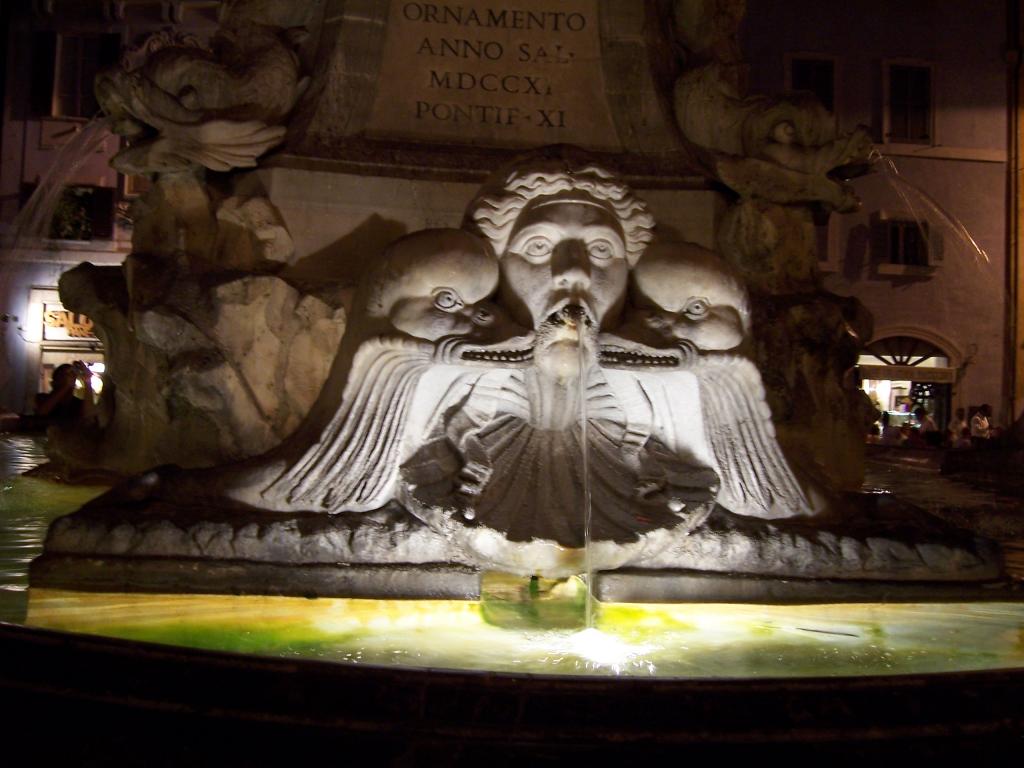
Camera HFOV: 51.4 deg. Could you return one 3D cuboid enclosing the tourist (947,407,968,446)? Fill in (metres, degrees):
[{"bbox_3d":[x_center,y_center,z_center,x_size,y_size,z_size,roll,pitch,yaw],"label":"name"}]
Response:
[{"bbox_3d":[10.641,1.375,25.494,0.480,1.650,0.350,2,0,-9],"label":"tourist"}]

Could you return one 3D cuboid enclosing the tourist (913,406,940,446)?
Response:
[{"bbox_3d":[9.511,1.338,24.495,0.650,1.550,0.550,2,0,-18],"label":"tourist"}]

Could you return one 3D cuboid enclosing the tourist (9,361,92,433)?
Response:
[{"bbox_3d":[-4.505,0.633,10.694,0.600,1.720,0.500,2,-1,-37],"label":"tourist"}]

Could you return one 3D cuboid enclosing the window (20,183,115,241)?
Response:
[{"bbox_3d":[-10.644,-4.131,25.500,2.100,1.350,0.250,2,0,-7],"label":"window"}]

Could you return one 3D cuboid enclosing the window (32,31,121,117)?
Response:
[{"bbox_3d":[-10.428,-7.387,25.500,2.000,2.050,0.250,2,0,-7],"label":"window"}]

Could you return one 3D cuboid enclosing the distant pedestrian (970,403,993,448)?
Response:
[{"bbox_3d":[11.215,1.328,25.494,0.500,1.700,0.400,2,0,-34],"label":"distant pedestrian"}]

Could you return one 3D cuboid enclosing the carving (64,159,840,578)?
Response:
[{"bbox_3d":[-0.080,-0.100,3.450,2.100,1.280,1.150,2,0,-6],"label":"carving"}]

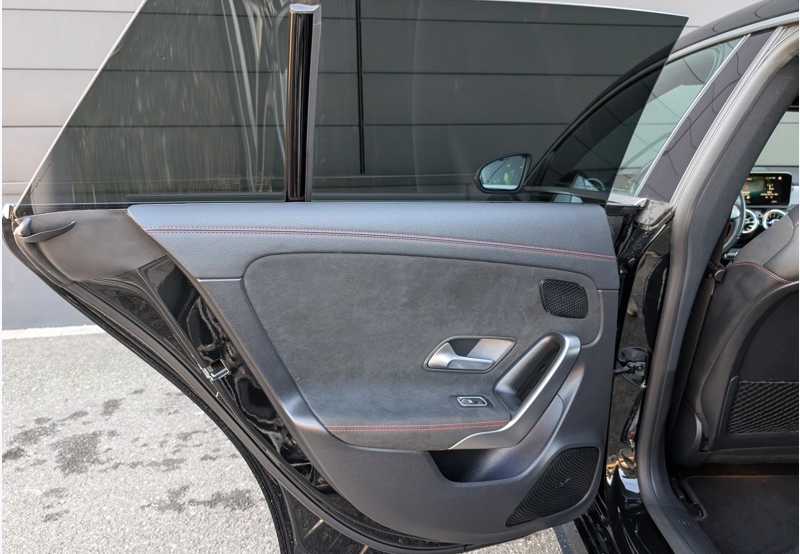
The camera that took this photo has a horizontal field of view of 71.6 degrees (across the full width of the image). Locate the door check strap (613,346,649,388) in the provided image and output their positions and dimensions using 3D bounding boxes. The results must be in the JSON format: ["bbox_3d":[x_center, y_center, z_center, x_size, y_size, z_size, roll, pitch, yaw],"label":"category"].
[{"bbox_3d":[0.488,0.192,1.175,0.075,0.080,0.065,-1,13,-3],"label":"door check strap"}]

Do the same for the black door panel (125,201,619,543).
[{"bbox_3d":[0.030,0.189,0.934,0.820,0.640,0.140,-6,14,-21],"label":"black door panel"}]

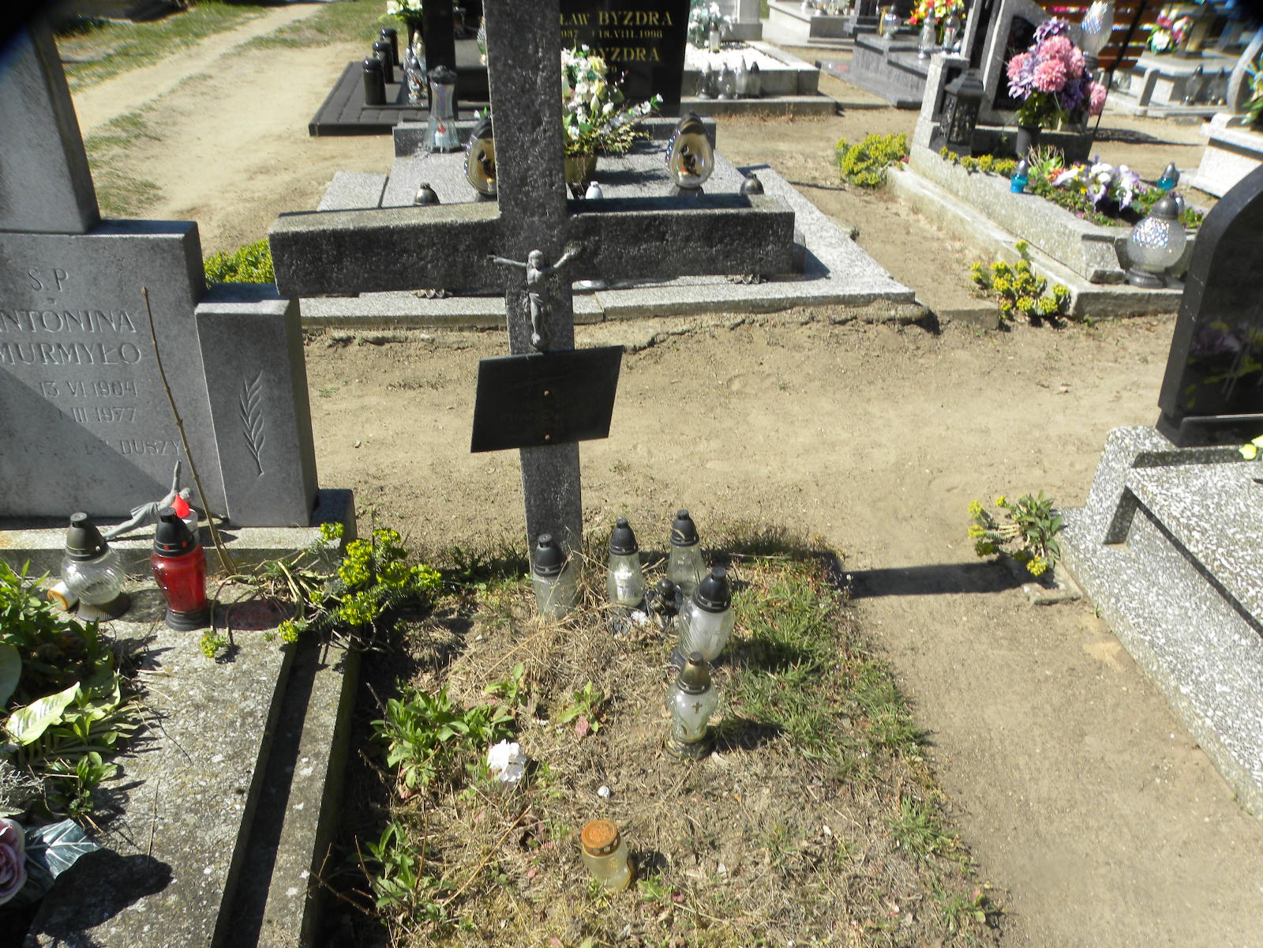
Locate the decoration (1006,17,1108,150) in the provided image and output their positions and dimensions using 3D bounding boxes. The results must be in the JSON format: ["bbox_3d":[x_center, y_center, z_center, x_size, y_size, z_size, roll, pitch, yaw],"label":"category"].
[{"bbox_3d":[2.370,-2.160,5.300,0.570,0.710,0.460,-2,31,-8],"label":"decoration"}]

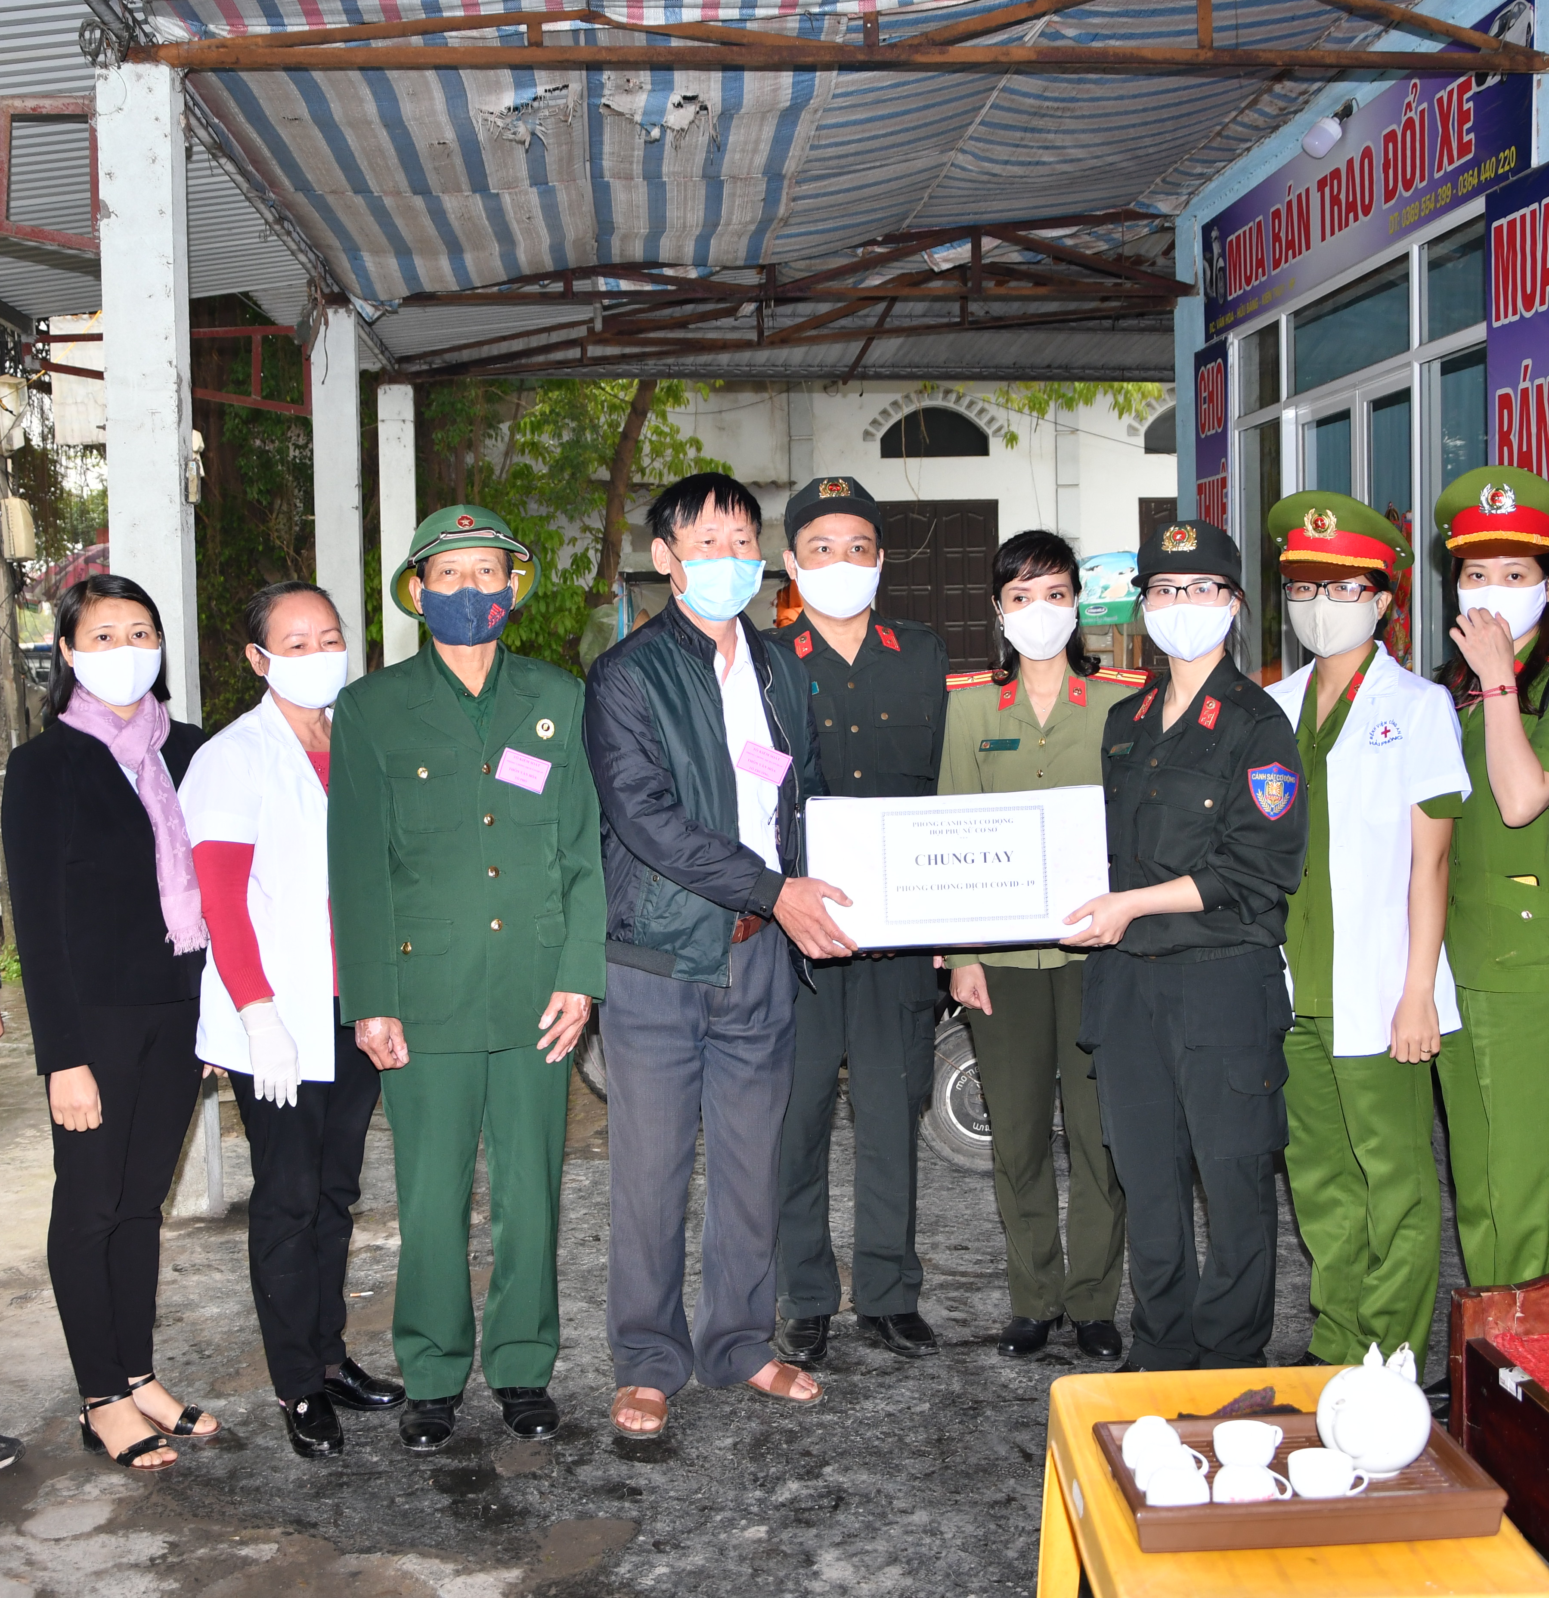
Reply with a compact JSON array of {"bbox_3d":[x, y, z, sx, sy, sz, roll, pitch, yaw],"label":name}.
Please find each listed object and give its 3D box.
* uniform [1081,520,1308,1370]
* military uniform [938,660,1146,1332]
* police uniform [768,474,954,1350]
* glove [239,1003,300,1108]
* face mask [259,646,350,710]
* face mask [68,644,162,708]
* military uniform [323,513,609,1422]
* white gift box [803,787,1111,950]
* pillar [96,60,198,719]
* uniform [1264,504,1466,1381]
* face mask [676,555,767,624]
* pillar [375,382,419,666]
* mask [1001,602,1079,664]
[{"bbox_3d":[0.828,0.296,4.029,0.460,1.671,0.340,2,5,40],"label":"uniform"},{"bbox_3d":[0.560,0.415,4.241,0.460,1.413,0.270,0,4,8],"label":"military uniform"},{"bbox_3d":[0.160,0.230,4.258,0.480,1.784,0.290,-1,4,-2],"label":"police uniform"},{"bbox_3d":[-0.905,0.460,3.700,0.085,0.195,0.060,-14,3,-19],"label":"glove"},{"bbox_3d":[-0.859,-0.221,3.770,0.150,0.118,0.095,-3,4,-35],"label":"face mask"},{"bbox_3d":[-1.171,-0.218,3.670,0.158,0.115,0.100,-3,4,-26],"label":"face mask"},{"bbox_3d":[-0.561,0.305,3.803,0.530,1.675,0.320,-2,4,-12],"label":"military uniform"},{"bbox_3d":[0.322,0.121,3.785,0.525,0.265,0.330,-2,0,0],"label":"white gift box"},{"bbox_3d":[-1.583,-0.382,5.316,0.190,2.924,0.190,-1,4,-4],"label":"pillar"},{"bbox_3d":[1.120,0.254,3.900,0.420,1.640,0.280,2,4,40],"label":"uniform"},{"bbox_3d":[-0.099,-0.388,3.830,0.150,0.120,0.090,-2,4,-20],"label":"face mask"},{"bbox_3d":[-2.076,-0.780,11.400,0.190,2.980,0.190,-1,3,-4],"label":"pillar"},{"bbox_3d":[0.521,-0.328,4.060,0.150,0.120,0.100,-1,3,5],"label":"mask"}]

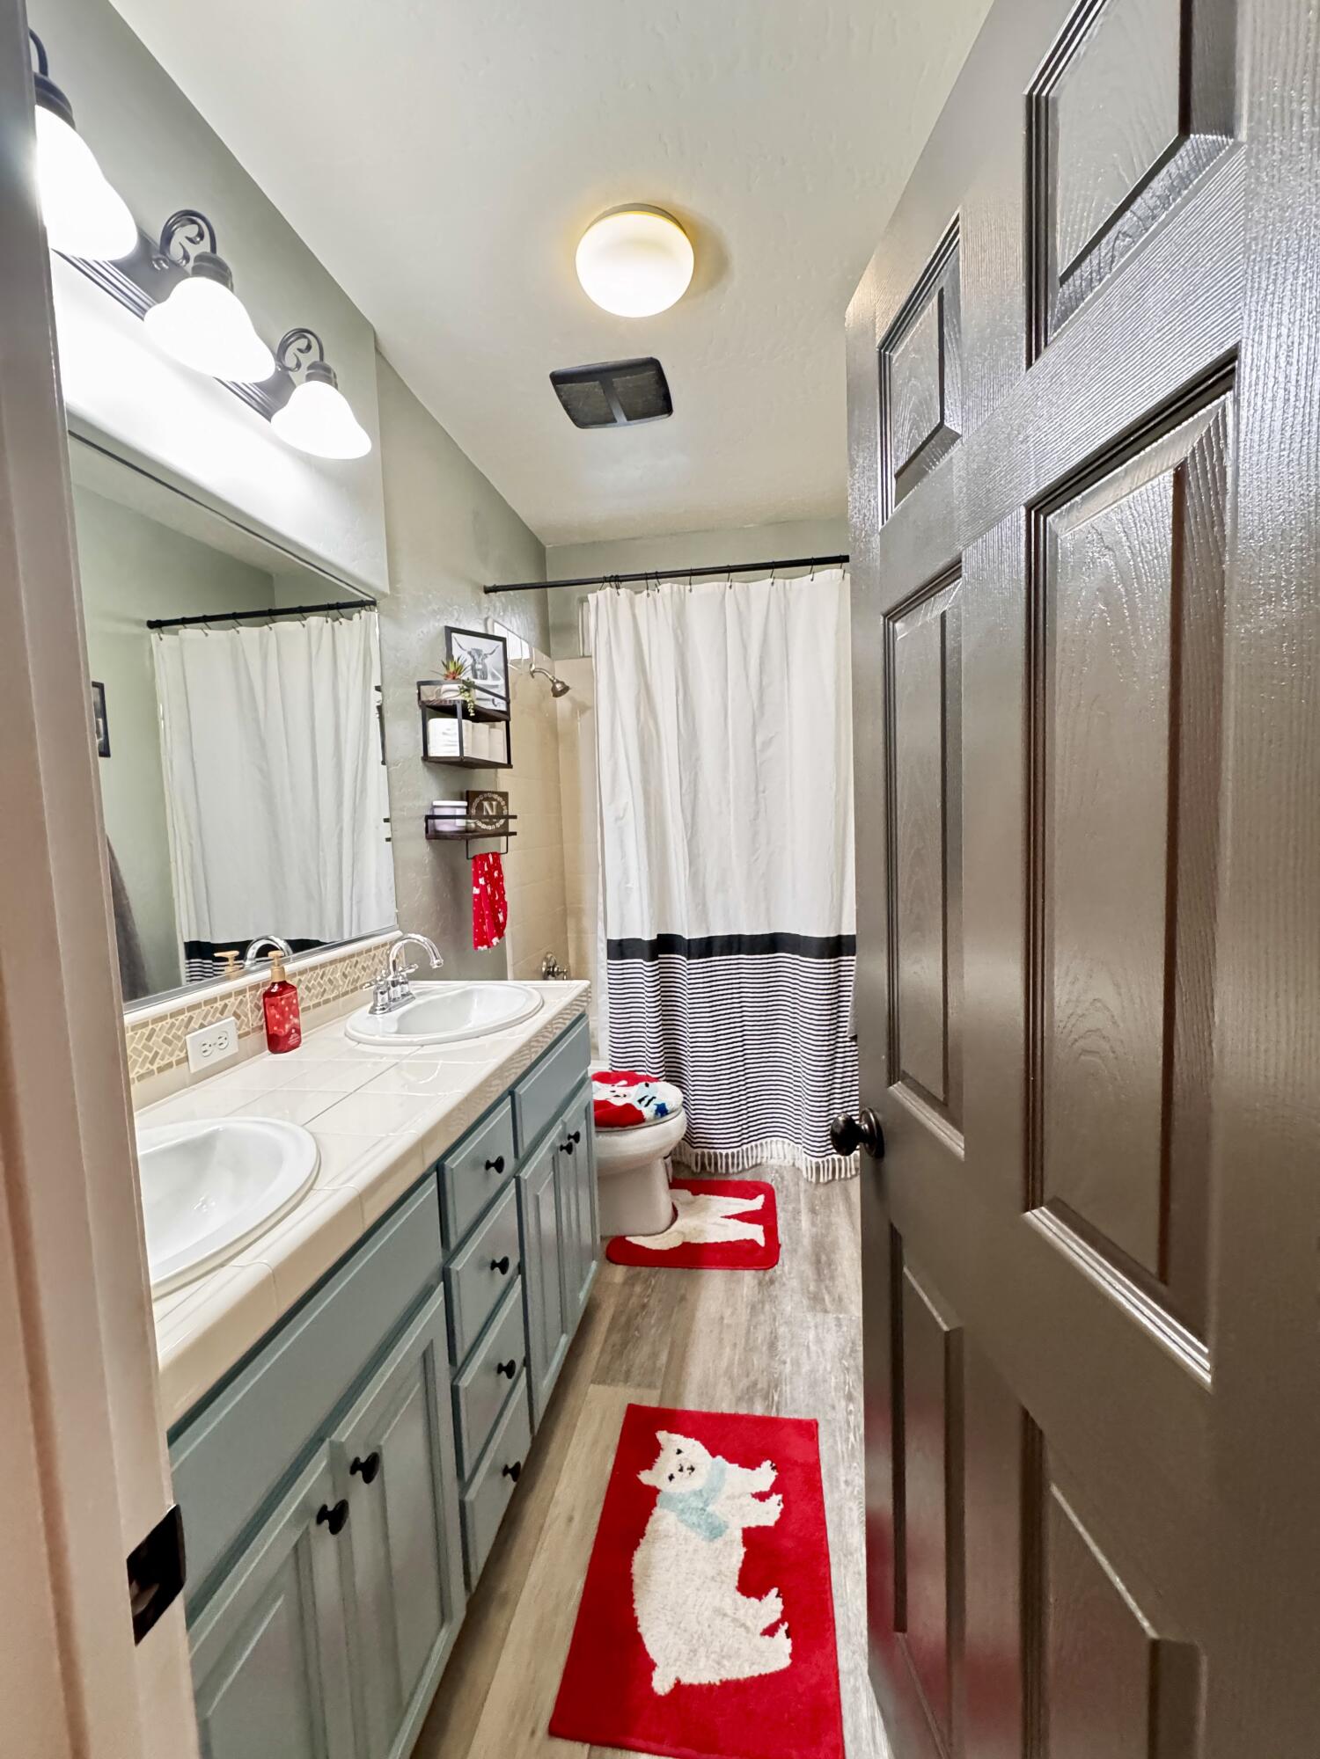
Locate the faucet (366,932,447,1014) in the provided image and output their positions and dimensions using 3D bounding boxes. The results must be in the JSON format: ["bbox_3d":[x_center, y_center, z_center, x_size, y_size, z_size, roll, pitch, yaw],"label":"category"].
[{"bbox_3d":[-0.607,0.223,1.747,0.175,0.180,0.230,-1,5,9],"label":"faucet"}]

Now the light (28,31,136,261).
[{"bbox_3d":[-0.820,-1.017,0.942,0.210,0.240,0.190,-1,5,9],"label":"light"}]

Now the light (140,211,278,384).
[{"bbox_3d":[-0.770,-1.015,1.203,0.205,0.225,0.190,-2,5,9],"label":"light"}]

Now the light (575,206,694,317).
[{"bbox_3d":[-0.059,-1.463,1.714,0.284,0.100,0.284,-2,4,0],"label":"light"}]

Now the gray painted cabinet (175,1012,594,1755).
[{"bbox_3d":[-0.569,0.865,1.366,0.530,0.840,1.550,-2,5,9],"label":"gray painted cabinet"}]

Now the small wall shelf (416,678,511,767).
[{"bbox_3d":[-0.636,-0.502,2.378,0.140,0.245,0.420,-2,5,9],"label":"small wall shelf"}]

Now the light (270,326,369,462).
[{"bbox_3d":[-0.723,-1.046,1.500,0.205,0.225,0.190,-2,5,9],"label":"light"}]

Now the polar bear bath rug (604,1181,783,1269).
[{"bbox_3d":[0.132,1.166,2.452,0.555,0.016,0.530,-1,5,9],"label":"polar bear bath rug"}]

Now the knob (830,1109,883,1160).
[{"bbox_3d":[0.267,0.353,0.986,0.066,0.066,0.066,-2,4,-4],"label":"knob"}]

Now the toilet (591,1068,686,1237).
[{"bbox_3d":[-0.274,0.819,2.494,0.735,0.730,0.420,-2,5,9],"label":"toilet"}]

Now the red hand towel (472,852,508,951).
[{"bbox_3d":[-0.572,0.063,2.411,0.055,0.315,0.240,-2,5,9],"label":"red hand towel"}]

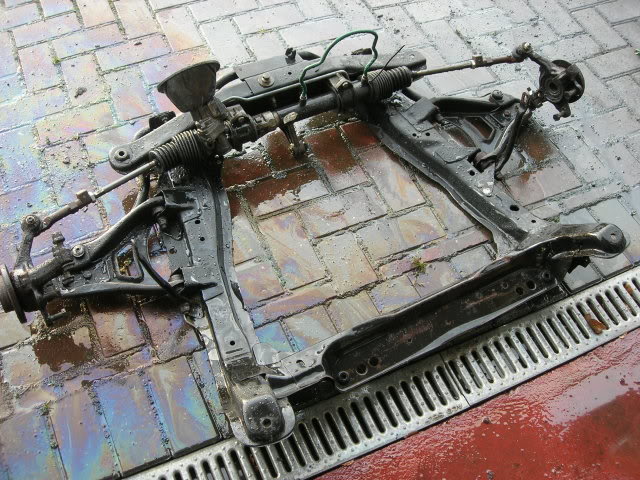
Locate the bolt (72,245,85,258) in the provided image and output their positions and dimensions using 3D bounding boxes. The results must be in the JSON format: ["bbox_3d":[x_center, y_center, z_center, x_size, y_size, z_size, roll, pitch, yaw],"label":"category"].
[{"bbox_3d":[-0.493,0.024,1.434,0.025,0.014,0.025,1,55,-2],"label":"bolt"}]

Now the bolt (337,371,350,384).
[{"bbox_3d":[0.046,0.269,1.372,0.024,0.015,0.024,1,55,-2],"label":"bolt"}]

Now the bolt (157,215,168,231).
[{"bbox_3d":[-0.339,-0.038,1.514,0.022,0.022,0.032,-22,59,-17],"label":"bolt"}]

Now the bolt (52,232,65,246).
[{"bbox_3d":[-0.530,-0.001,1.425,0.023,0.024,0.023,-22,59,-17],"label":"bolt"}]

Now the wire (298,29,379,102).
[{"bbox_3d":[0.036,-0.415,1.616,0.195,0.140,0.040,-22,59,-17],"label":"wire"}]

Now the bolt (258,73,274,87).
[{"bbox_3d":[-0.128,-0.384,1.686,0.037,0.023,0.037,1,55,-2],"label":"bolt"}]

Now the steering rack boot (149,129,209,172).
[{"bbox_3d":[-0.315,-0.194,1.552,0.112,0.070,0.070,-22,59,-17],"label":"steering rack boot"}]

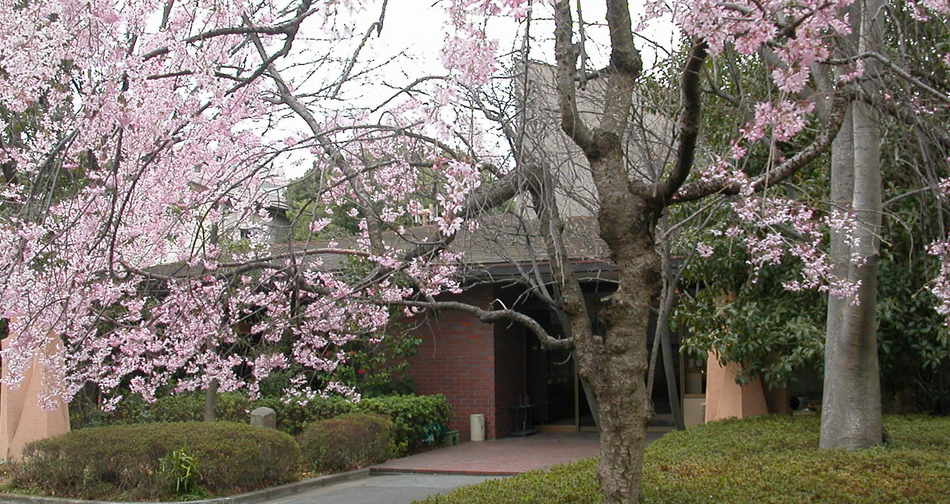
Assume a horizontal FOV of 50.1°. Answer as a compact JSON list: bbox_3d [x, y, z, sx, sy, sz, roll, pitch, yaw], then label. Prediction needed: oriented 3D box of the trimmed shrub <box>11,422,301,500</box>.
[{"bbox_3d":[-3.750,2.372,11.744,3.300,0.650,2.400,0,-5,0],"label":"trimmed shrub"}]

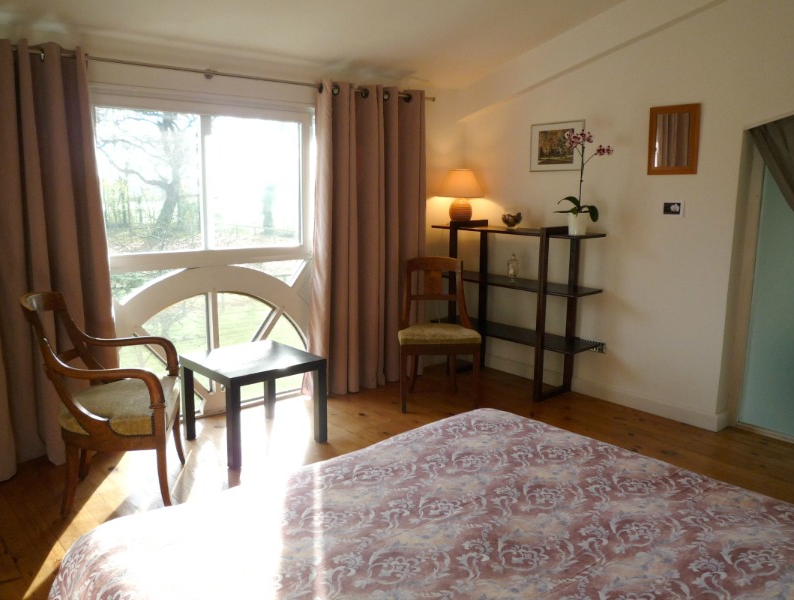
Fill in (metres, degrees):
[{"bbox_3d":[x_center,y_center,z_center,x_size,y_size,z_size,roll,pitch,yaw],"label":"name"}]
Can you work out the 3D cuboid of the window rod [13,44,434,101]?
[{"bbox_3d":[-0.882,-1.249,3.210,2.800,0.030,0.035,-6,11,-35],"label":"window rod"}]

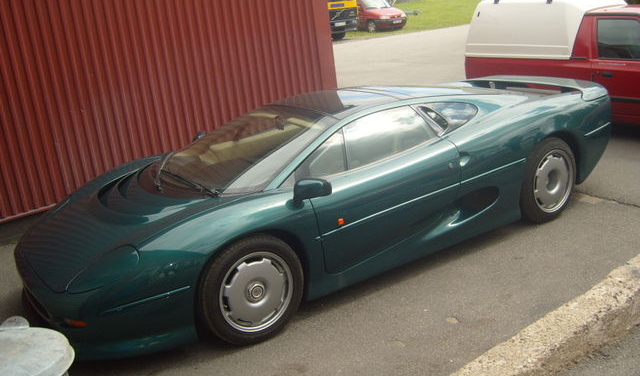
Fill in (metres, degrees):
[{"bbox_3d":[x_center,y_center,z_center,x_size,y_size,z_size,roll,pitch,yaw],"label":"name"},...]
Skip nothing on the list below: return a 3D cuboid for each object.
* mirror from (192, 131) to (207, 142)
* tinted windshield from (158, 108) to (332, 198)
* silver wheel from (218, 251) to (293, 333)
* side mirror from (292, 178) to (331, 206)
[{"bbox_3d":[-0.979,-0.404,5.387,0.130,0.135,0.210,-16,18,-31],"label":"mirror"},{"bbox_3d":[-0.566,-0.284,4.524,1.080,0.390,1.380,-16,18,-31],"label":"tinted windshield"},{"bbox_3d":[-0.398,0.573,3.729,0.465,0.465,0.180,-16,18,-31],"label":"silver wheel"},{"bbox_3d":[-0.044,0.020,3.762,0.130,0.135,0.210,-16,18,-31],"label":"side mirror"}]

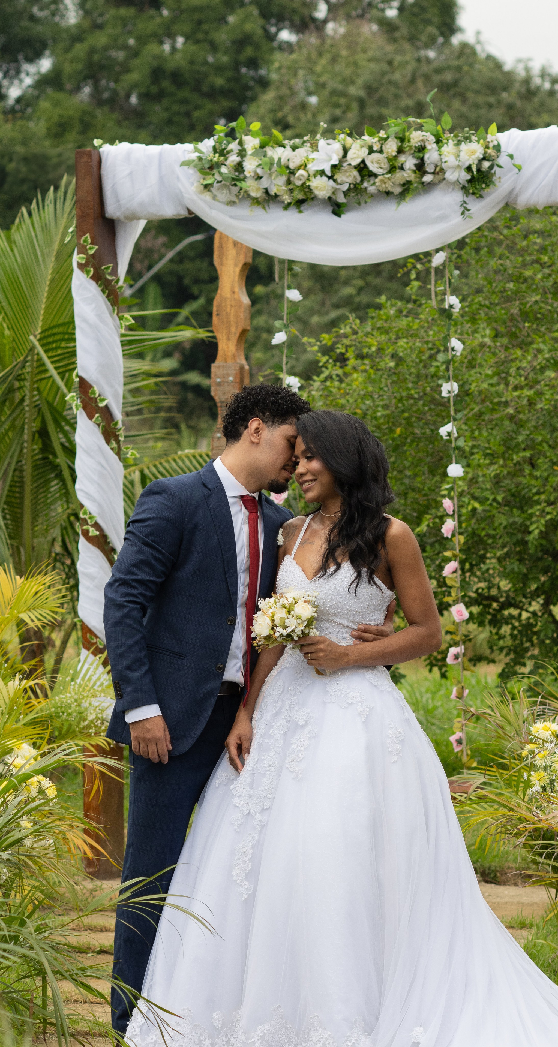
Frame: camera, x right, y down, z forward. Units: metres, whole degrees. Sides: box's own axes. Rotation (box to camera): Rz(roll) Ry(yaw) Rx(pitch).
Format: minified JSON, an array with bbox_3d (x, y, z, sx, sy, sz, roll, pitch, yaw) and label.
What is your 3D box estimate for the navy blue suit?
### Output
[{"bbox_3d":[-0.182,0.581,9.450,0.540,1.490,0.420,-2,2,-44],"label":"navy blue suit"}]

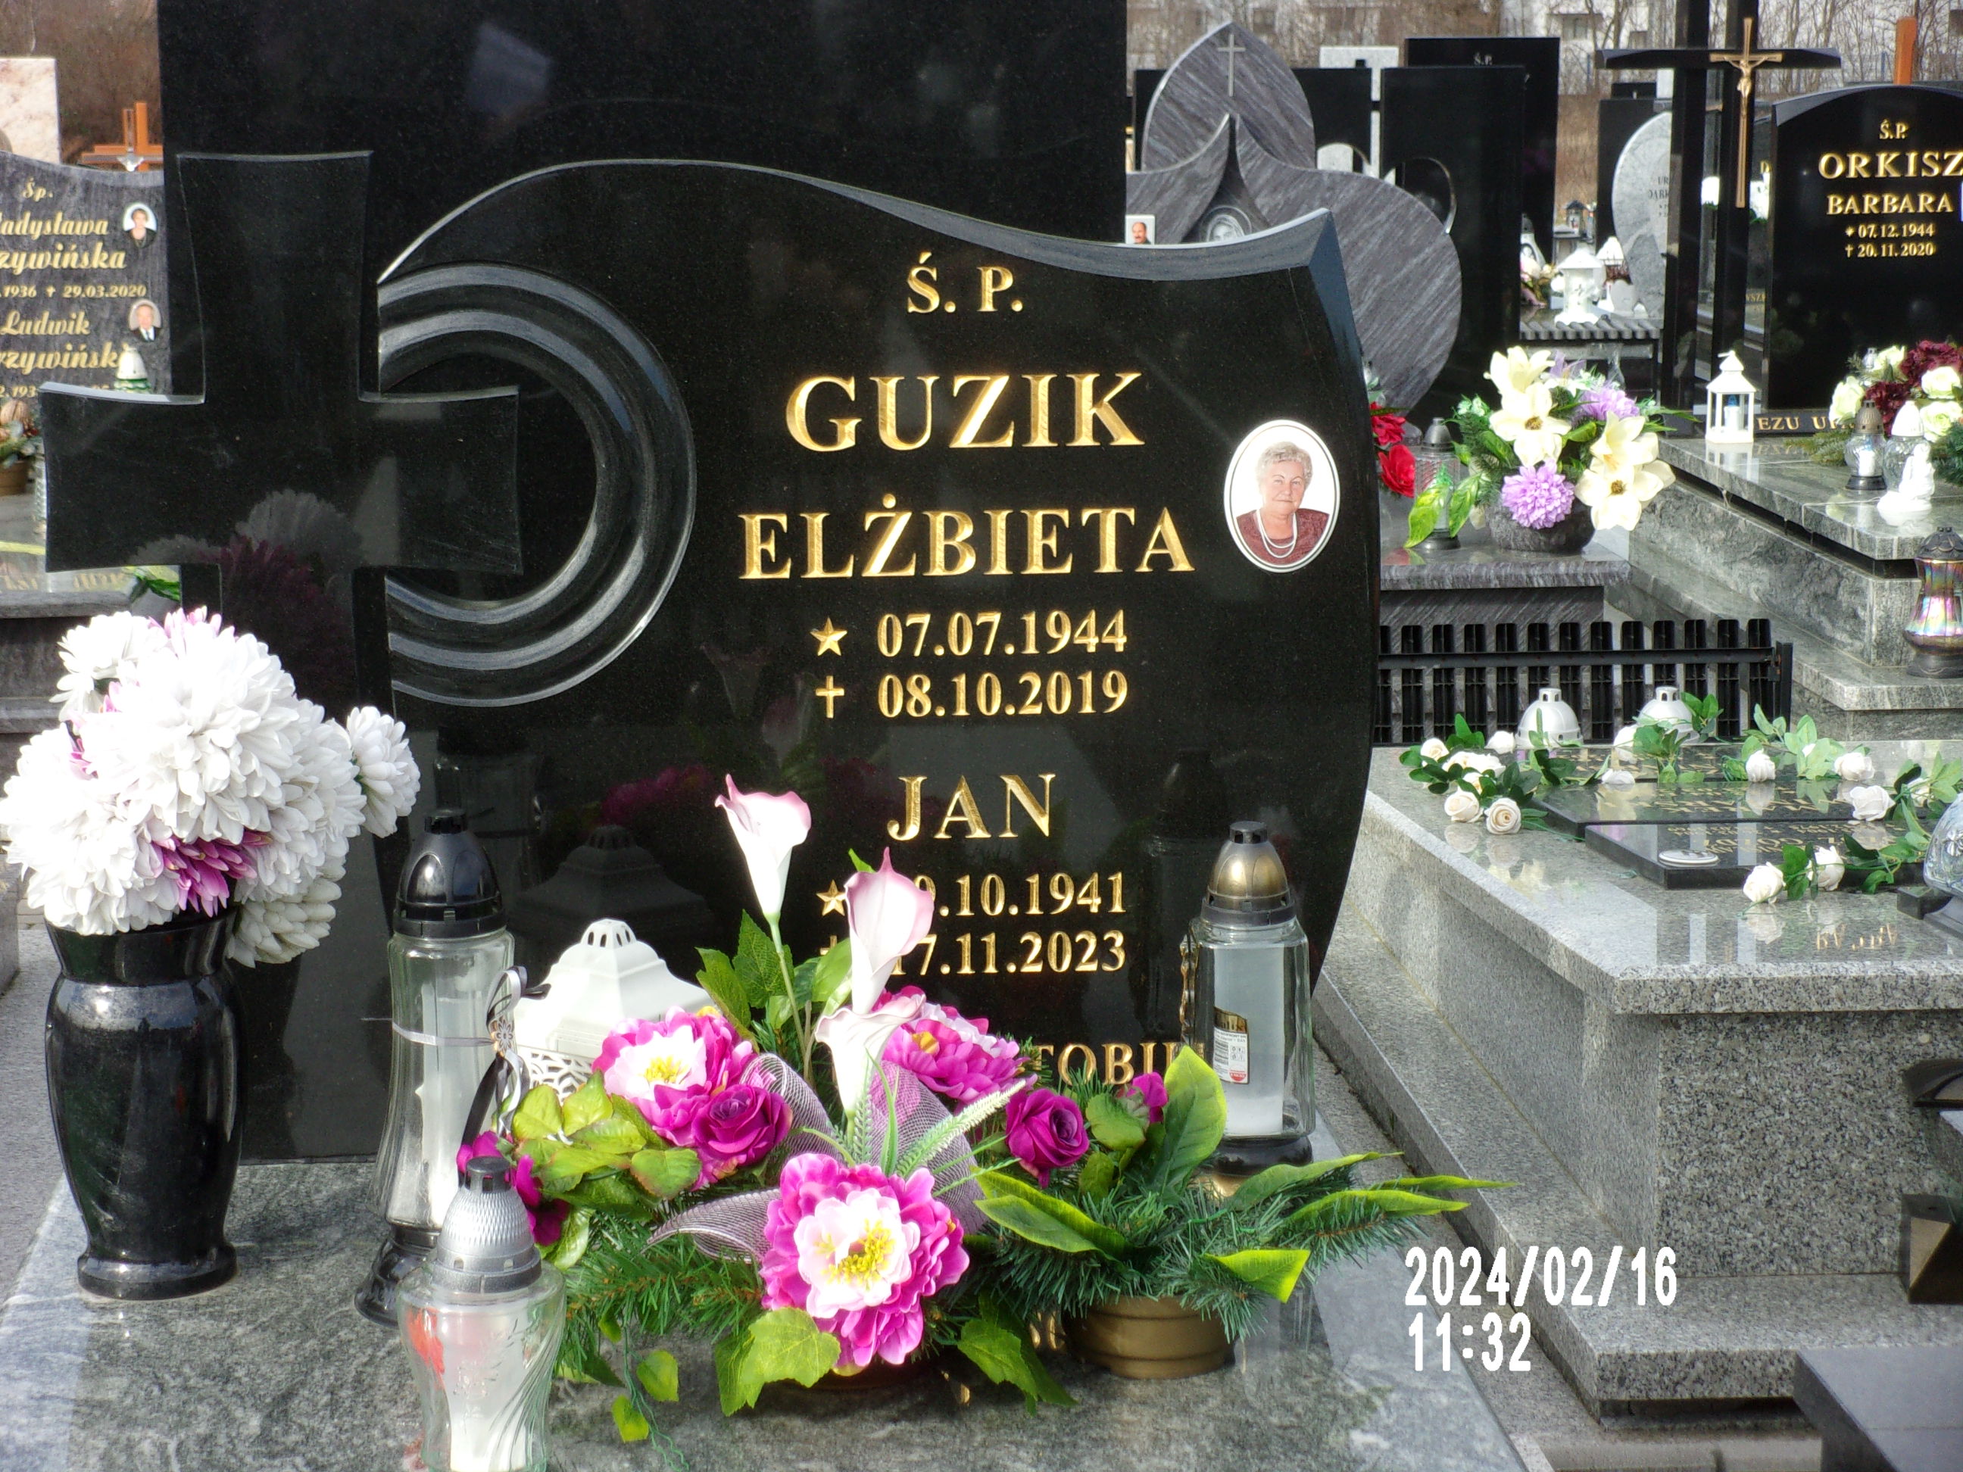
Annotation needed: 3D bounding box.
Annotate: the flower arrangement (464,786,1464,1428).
[{"bbox_3d":[-0.005,0.228,2.967,0.650,0.391,0.360,-1,10,-4],"label":"flower arrangement"}]

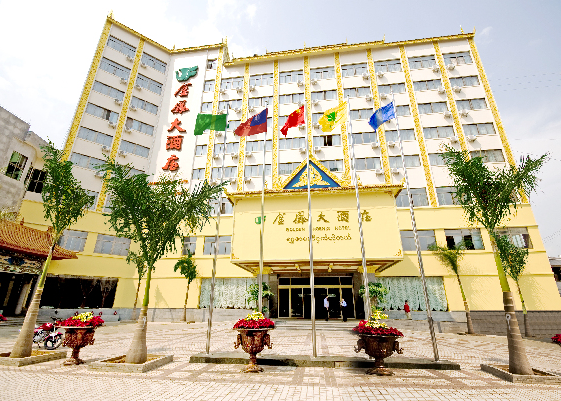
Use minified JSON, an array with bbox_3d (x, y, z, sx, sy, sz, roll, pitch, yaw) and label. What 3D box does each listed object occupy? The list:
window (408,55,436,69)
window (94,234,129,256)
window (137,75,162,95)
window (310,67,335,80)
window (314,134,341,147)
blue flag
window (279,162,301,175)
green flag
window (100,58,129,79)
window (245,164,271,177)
[{"bbox_3d":[16.255,-15.706,28.588,2.825,1.672,0.200,-3,-19,7],"label":"window"},{"bbox_3d":[-16.710,4.509,24.958,2.857,1.853,0.200,15,-24,-38],"label":"window"},{"bbox_3d":[-16.367,-14.408,31.309,2.872,1.755,0.180,15,-24,-36],"label":"window"},{"bbox_3d":[5.035,-14.891,29.546,2.848,1.750,0.180,-2,-20,8],"label":"window"},{"bbox_3d":[5.238,-6.639,27.984,3.030,1.360,0.200,-3,-20,7],"label":"window"},{"bbox_3d":[3.843,-3.192,9.435,1.020,1.200,0.350,-3,-19,7],"label":"blue flag"},{"bbox_3d":[1.328,-3.292,26.543,2.857,1.401,0.200,-3,-19,7],"label":"window"},{"bbox_3d":[-3.073,-3.292,10.970,1.480,1.100,0.350,0,-19,0],"label":"green flag"},{"bbox_3d":[-18.834,-15.098,28.678,2.804,1.351,0.150,15,-25,-36],"label":"window"},{"bbox_3d":[-2.332,-3.154,27.032,2.834,1.379,0.200,-3,-19,7],"label":"window"}]

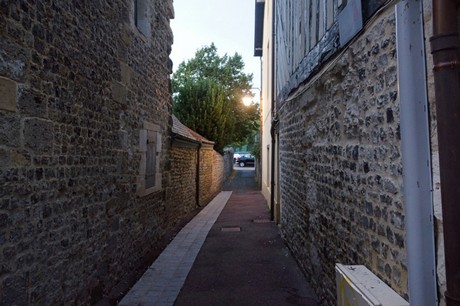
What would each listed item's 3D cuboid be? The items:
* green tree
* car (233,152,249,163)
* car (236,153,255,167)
[{"bbox_3d":[-1.600,-3.300,26.000,7.600,10.000,7.200,1,-1,0],"label":"green tree"},{"bbox_3d":[1.100,0.900,43.000,4.200,1.500,1.770,1,-1,0],"label":"car"},{"bbox_3d":[2.700,0.840,37.800,4.100,1.470,1.750,1,-1,-7],"label":"car"}]

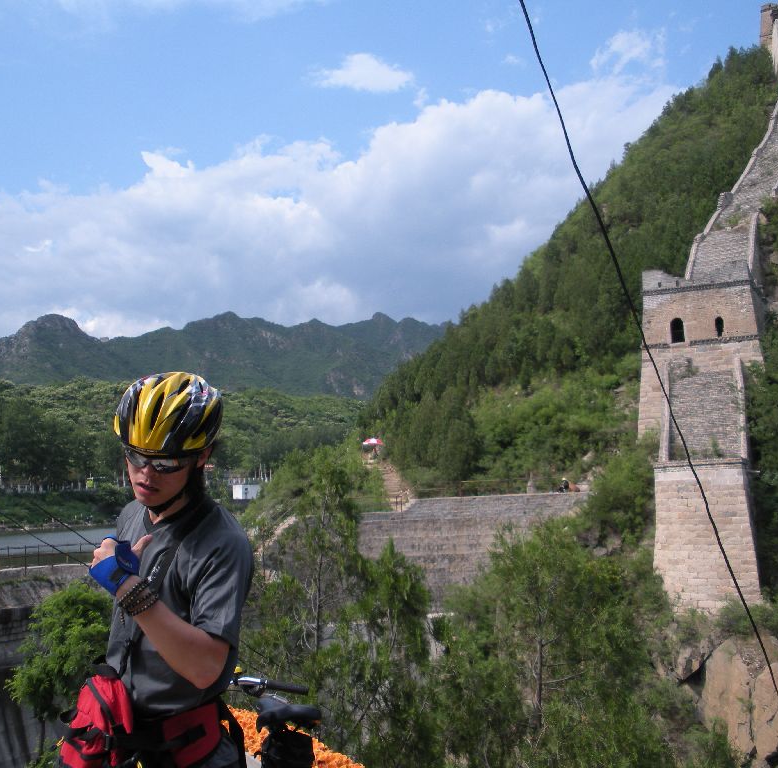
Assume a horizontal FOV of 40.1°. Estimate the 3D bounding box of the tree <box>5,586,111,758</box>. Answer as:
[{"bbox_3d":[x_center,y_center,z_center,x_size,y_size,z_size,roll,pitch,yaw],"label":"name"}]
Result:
[{"bbox_3d":[-4.230,3.950,14.000,1.650,2.700,1.600,0,-4,0],"label":"tree"}]

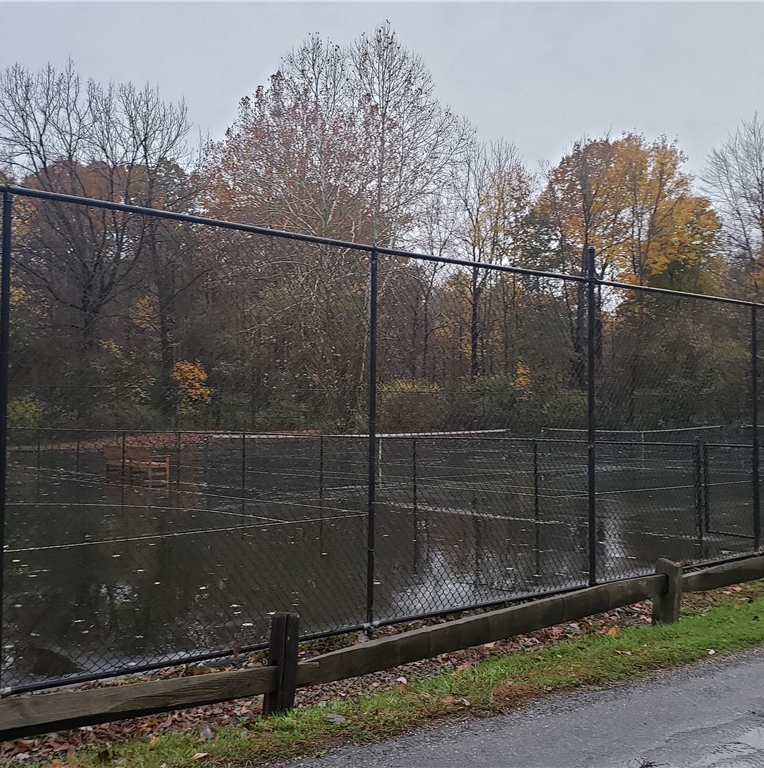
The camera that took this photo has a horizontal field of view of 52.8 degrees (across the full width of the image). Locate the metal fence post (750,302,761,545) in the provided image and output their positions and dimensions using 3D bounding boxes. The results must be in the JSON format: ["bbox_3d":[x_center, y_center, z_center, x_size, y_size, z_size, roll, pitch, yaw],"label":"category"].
[{"bbox_3d":[4.385,0.493,9.019,0.055,2.898,0.055,2,-2,-34],"label":"metal fence post"}]

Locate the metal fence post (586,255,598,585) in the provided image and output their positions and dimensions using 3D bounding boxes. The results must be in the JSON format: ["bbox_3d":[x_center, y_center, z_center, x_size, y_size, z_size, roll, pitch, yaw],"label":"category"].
[{"bbox_3d":[2.002,0.299,7.305,0.060,3.222,0.060,2,-2,-34],"label":"metal fence post"}]

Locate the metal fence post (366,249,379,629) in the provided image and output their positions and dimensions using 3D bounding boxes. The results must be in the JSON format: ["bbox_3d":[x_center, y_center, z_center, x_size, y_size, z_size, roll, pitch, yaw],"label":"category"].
[{"bbox_3d":[-0.076,0.413,5.896,0.052,2.923,0.052,2,-2,-34],"label":"metal fence post"}]

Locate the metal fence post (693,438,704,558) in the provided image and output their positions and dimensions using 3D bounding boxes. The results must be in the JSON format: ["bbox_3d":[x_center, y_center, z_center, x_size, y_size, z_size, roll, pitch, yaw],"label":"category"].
[{"bbox_3d":[4.175,1.380,10.123,0.060,1.351,0.060,2,-2,-34],"label":"metal fence post"}]

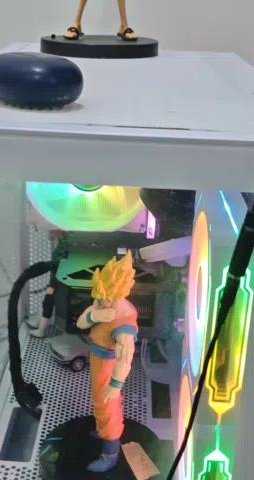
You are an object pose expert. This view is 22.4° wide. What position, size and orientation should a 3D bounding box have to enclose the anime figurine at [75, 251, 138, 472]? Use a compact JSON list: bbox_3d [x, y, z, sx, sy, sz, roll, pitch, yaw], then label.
[{"bbox_3d":[-0.017,0.095,0.506,0.043,0.178,0.057,-15,28,-37],"label":"anime figurine"}]

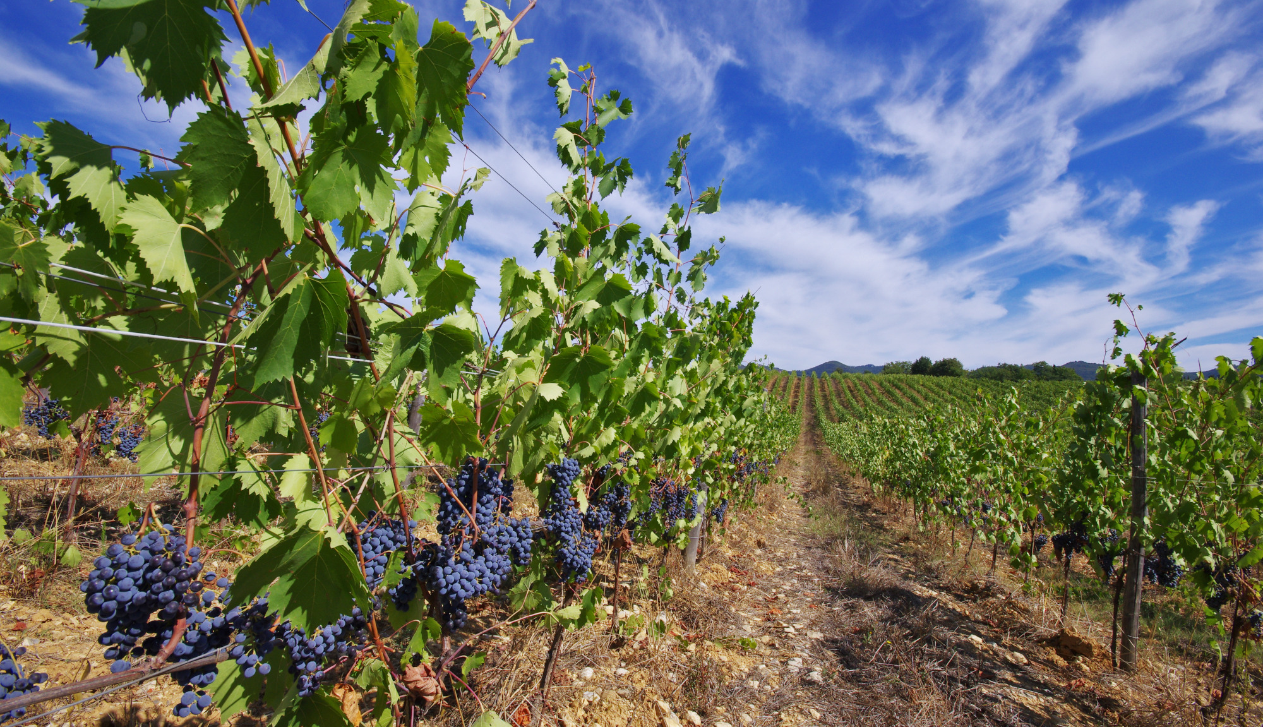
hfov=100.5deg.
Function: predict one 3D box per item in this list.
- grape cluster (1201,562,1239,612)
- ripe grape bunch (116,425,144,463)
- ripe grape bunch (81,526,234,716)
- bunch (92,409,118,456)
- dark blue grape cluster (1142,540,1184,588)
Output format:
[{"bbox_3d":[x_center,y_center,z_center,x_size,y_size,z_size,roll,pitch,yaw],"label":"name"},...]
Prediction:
[{"bbox_3d":[2.331,0.887,2.080,0.099,0.193,0.104,1,-1,-42],"label":"grape cluster"},{"bbox_3d":[-2.386,0.378,2.500,0.103,0.173,0.099,1,-1,-44],"label":"ripe grape bunch"},{"bbox_3d":[-0.595,0.324,0.660,0.145,0.225,0.130,1,-1,-42],"label":"ripe grape bunch"},{"bbox_3d":[-2.506,0.327,2.500,0.091,0.219,0.086,1,-1,-45],"label":"bunch"},{"bbox_3d":[2.476,0.935,2.450,0.133,0.219,0.139,1,-1,-45],"label":"dark blue grape cluster"}]

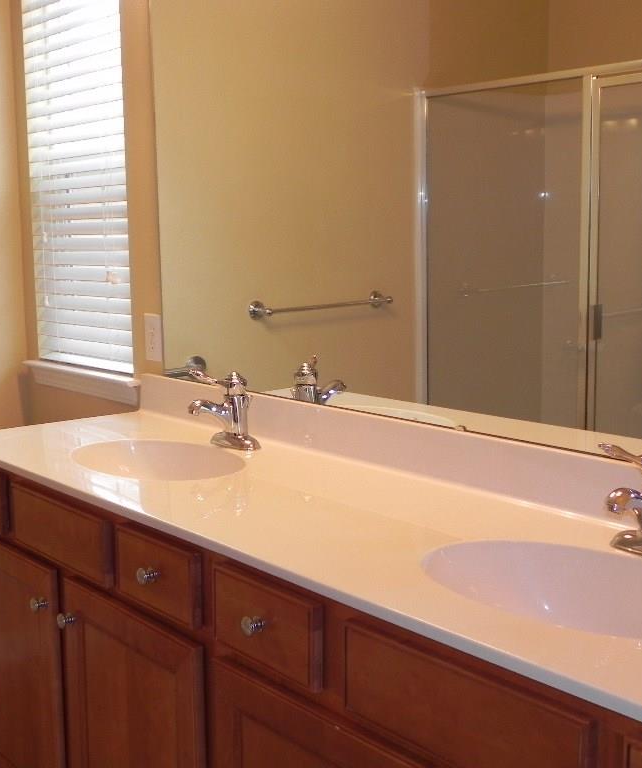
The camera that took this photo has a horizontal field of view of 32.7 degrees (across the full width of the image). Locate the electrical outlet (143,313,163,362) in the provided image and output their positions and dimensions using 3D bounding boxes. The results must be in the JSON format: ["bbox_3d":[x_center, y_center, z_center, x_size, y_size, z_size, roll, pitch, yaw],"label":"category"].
[{"bbox_3d":[-0.418,-0.116,2.726,0.008,0.117,0.072,-7,10,-38],"label":"electrical outlet"}]

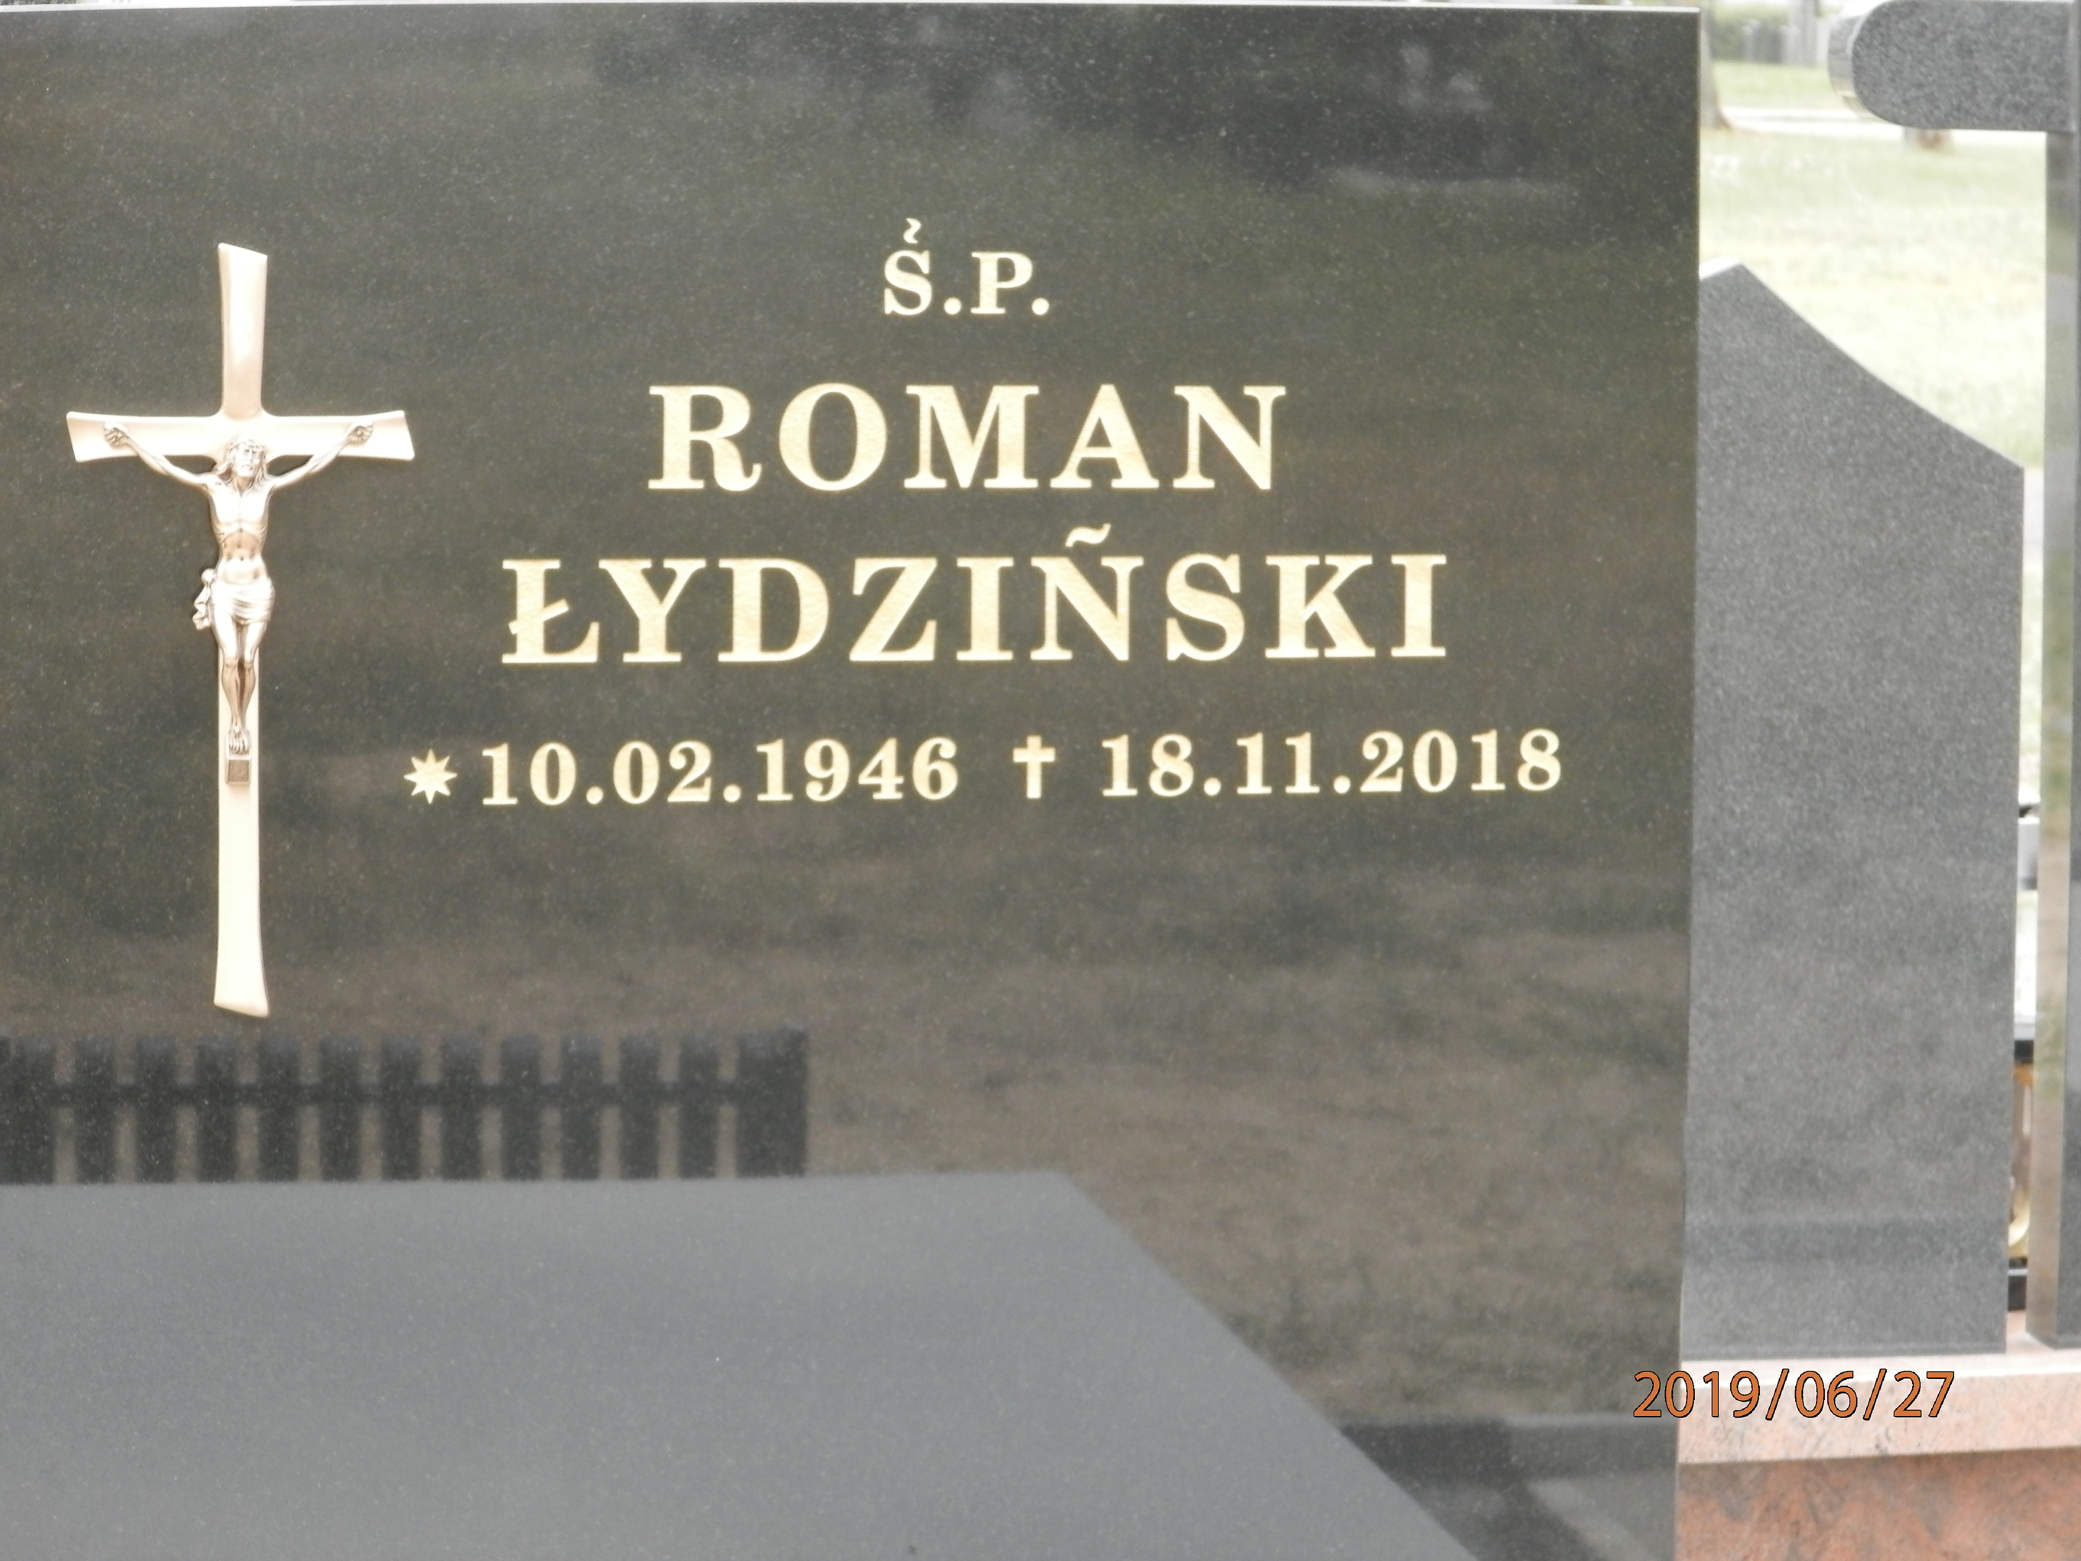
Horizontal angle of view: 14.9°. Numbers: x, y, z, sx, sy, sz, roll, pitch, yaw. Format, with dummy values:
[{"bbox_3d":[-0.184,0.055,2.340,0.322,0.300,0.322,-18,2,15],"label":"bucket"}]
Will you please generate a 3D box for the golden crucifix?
[{"bbox_3d":[-0.417,-0.078,4.135,0.182,0.405,0.036,-1,6,-9],"label":"golden crucifix"}]

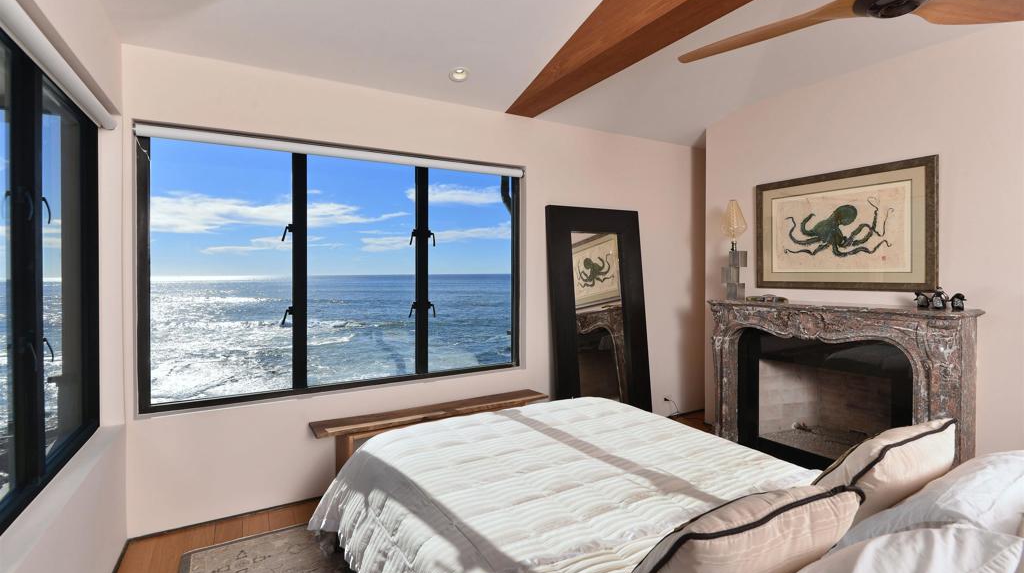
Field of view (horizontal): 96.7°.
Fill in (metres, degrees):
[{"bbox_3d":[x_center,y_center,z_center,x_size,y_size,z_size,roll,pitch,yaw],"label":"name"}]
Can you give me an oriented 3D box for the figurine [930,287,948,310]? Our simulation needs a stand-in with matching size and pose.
[{"bbox_3d":[2.452,0.067,2.611,0.065,0.123,0.081,-1,2,-35],"label":"figurine"}]

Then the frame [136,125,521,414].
[{"bbox_3d":[-0.936,-0.108,2.936,2.307,1.501,0.121,-1,2,-30],"label":"frame"}]

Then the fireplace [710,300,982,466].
[{"bbox_3d":[2.093,0.688,3.123,0.343,1.123,1.552,-1,2,-30],"label":"fireplace"}]

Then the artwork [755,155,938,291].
[{"bbox_3d":[2.233,-0.381,3.153,0.040,0.806,1.088,-1,2,-30],"label":"artwork"}]

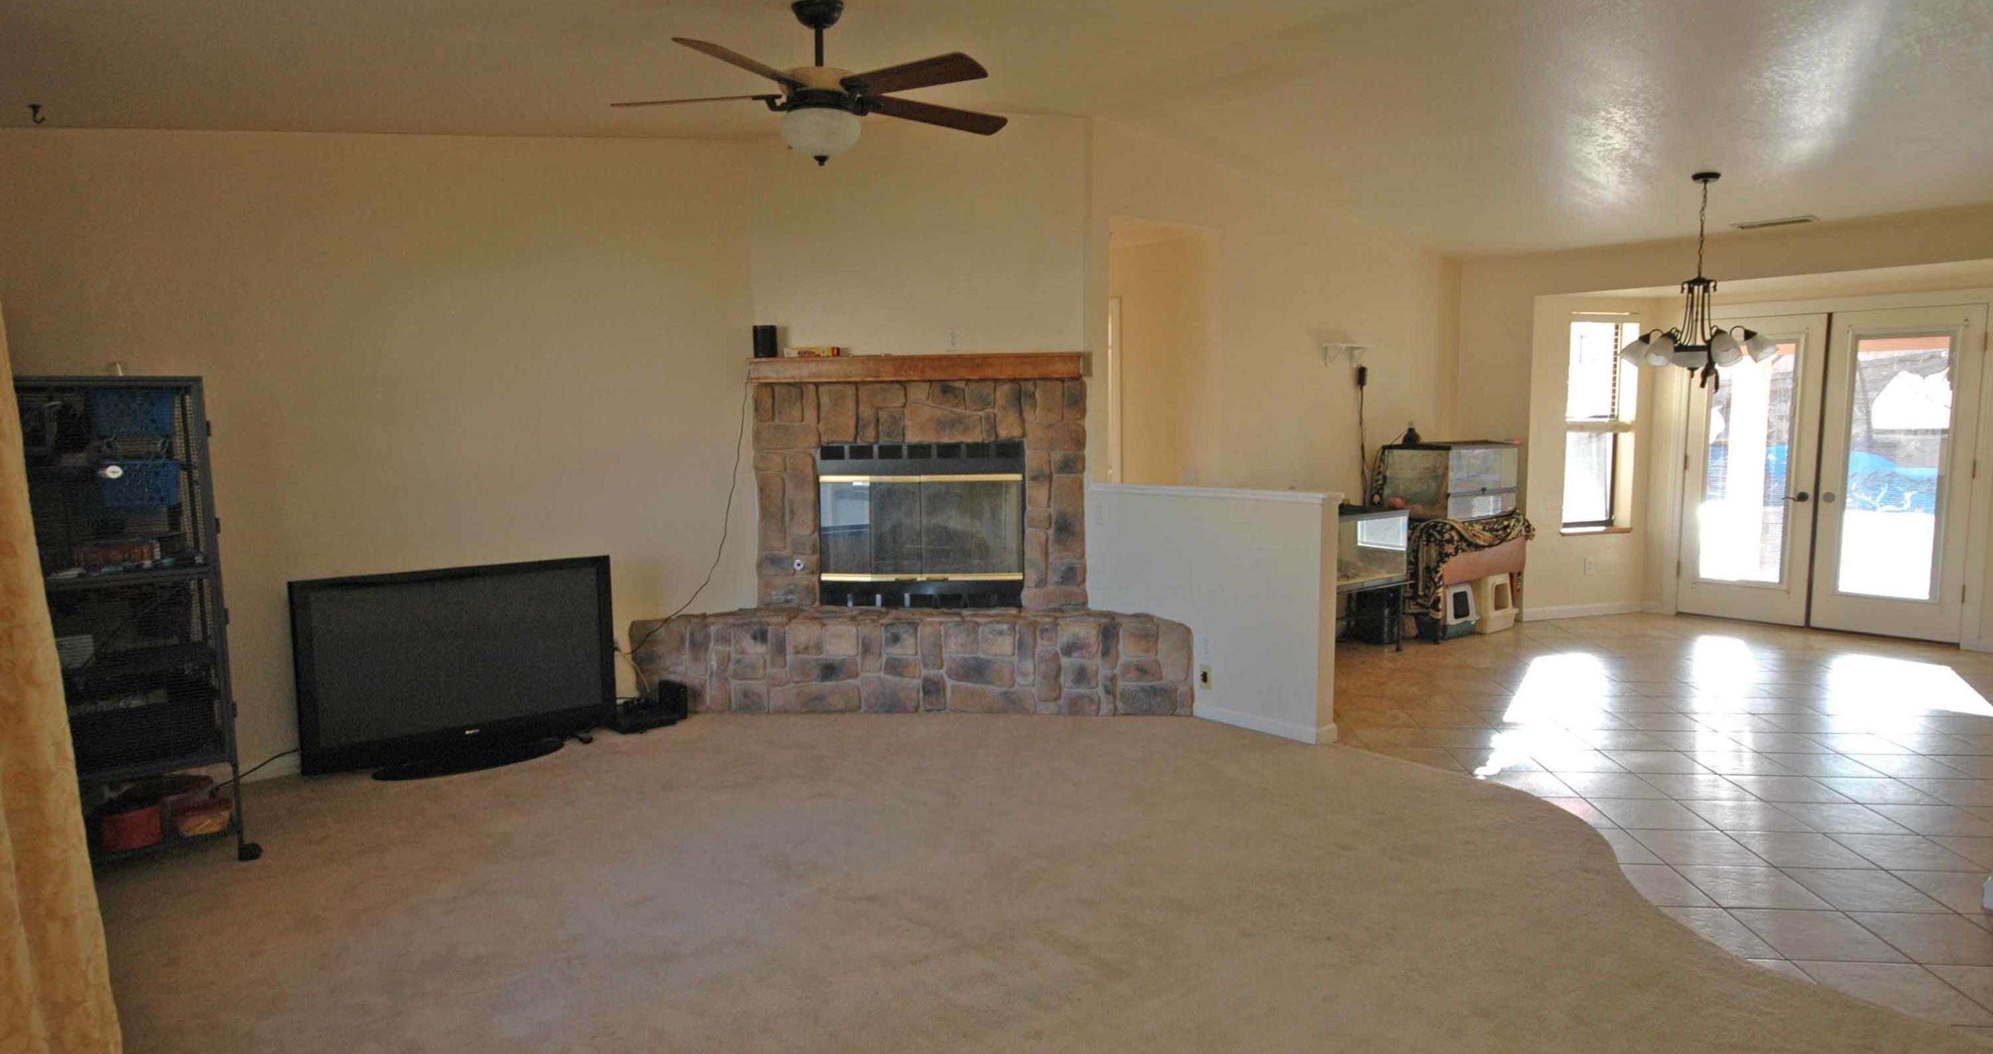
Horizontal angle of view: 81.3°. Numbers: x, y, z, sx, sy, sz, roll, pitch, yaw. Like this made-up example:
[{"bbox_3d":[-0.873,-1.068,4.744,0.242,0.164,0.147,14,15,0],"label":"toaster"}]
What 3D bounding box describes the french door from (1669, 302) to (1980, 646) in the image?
[{"bbox_3d":[5.229,-0.344,7.388,0.080,2.002,1.540,-6,8,-41],"label":"french door"}]

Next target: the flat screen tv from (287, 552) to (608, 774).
[{"bbox_3d":[-2.229,0.583,4.887,1.234,0.821,0.270,-5,7,-37],"label":"flat screen tv"}]

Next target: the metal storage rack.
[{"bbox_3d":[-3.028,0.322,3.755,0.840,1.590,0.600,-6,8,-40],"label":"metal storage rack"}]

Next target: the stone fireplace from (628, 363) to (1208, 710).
[{"bbox_3d":[-0.423,0.024,5.737,2.715,1.720,0.480,0,6,4],"label":"stone fireplace"}]

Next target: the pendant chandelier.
[{"bbox_3d":[3.504,-1.226,5.791,0.660,1.050,0.660,0,6,4],"label":"pendant chandelier"}]

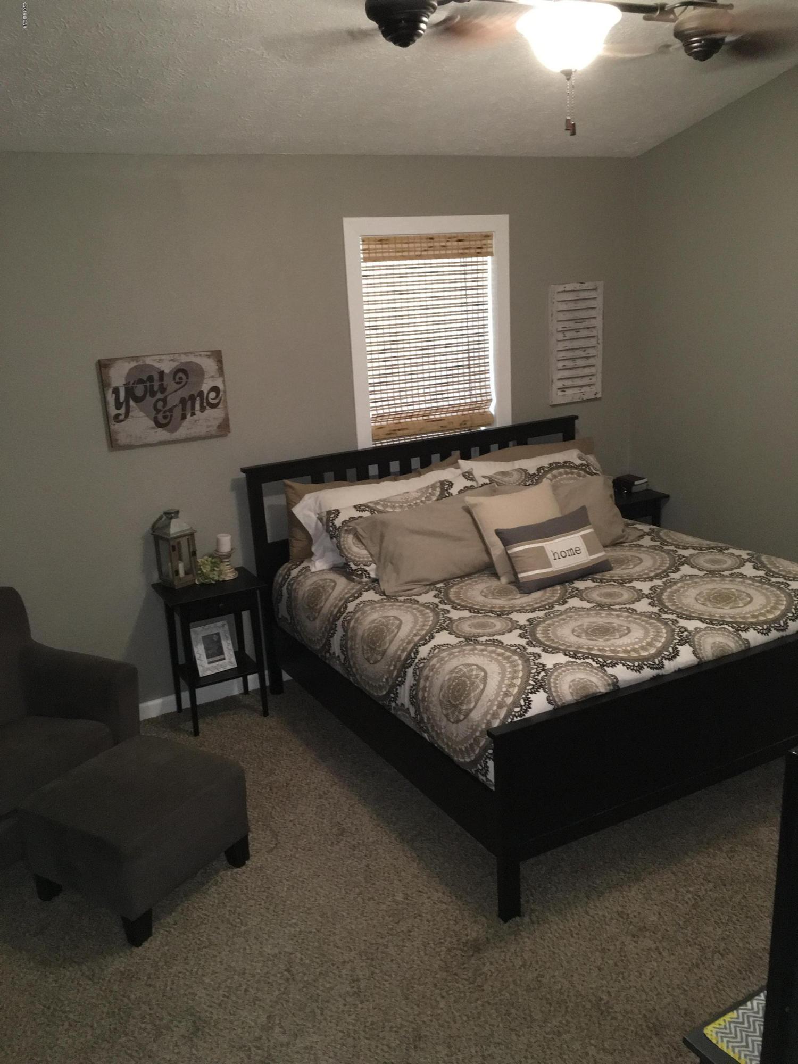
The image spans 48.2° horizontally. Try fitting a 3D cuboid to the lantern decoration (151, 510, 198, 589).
[{"bbox_3d":[-1.060,0.073,4.262,0.150,0.360,0.150,12,22,43],"label":"lantern decoration"}]

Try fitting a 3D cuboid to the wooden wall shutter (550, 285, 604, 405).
[{"bbox_3d":[1.045,-1.115,5.275,0.393,0.683,0.030,-12,18,-28],"label":"wooden wall shutter"}]

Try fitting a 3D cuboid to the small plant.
[{"bbox_3d":[-0.920,0.175,4.321,0.122,0.115,0.120,-12,18,-28],"label":"small plant"}]

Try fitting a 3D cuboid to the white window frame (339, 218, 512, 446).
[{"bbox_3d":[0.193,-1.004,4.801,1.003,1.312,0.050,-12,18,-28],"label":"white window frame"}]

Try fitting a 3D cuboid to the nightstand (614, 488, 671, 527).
[{"bbox_3d":[1.389,0.109,5.580,0.458,0.692,0.352,-12,18,-28],"label":"nightstand"}]

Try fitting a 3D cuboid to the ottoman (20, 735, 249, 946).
[{"bbox_3d":[-0.914,1.070,3.167,0.510,0.404,0.542,8,19,33],"label":"ottoman"}]

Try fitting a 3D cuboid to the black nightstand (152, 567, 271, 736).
[{"bbox_3d":[-0.892,0.580,4.354,0.458,0.692,0.352,-12,18,-28],"label":"black nightstand"}]

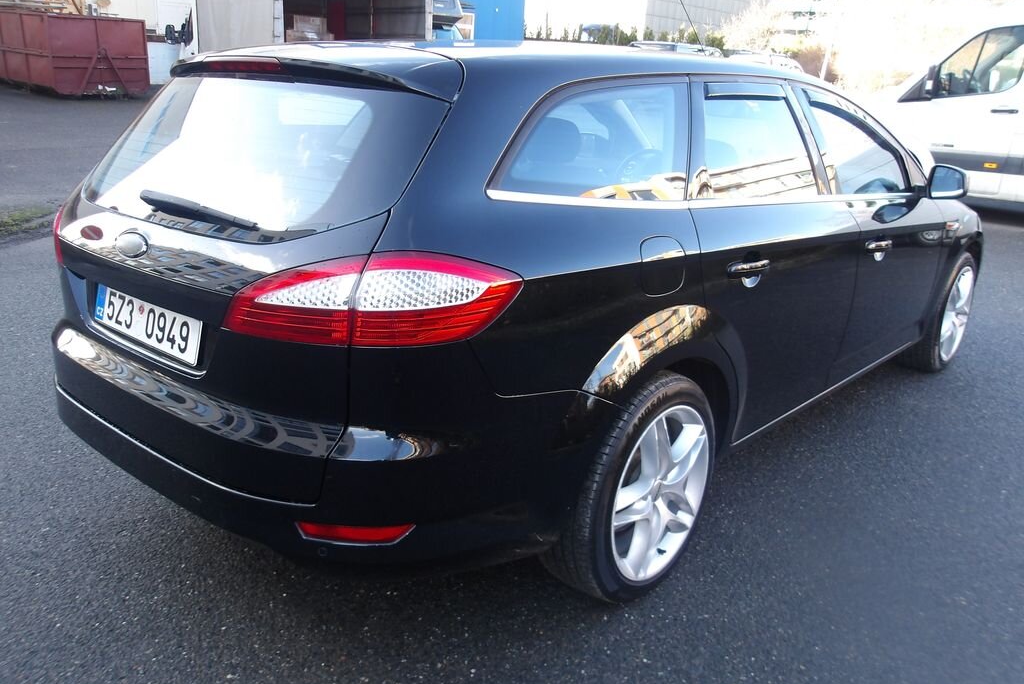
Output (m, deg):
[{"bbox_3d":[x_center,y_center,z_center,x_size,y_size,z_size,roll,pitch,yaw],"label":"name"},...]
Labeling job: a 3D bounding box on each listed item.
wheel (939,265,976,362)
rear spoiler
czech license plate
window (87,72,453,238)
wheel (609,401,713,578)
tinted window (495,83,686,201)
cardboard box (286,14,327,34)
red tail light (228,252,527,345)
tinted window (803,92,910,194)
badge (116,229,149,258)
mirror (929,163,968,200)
[{"bbox_3d":[2.304,-0.167,4.312,0.180,0.490,0.490,16,22,39],"label":"wheel"},{"bbox_3d":[-0.581,-0.685,2.038,1.240,0.120,0.260,16,22,40],"label":"rear spoiler"},{"bbox_3d":[-0.899,-0.057,1.954,0.520,0.110,0.015,16,9,39],"label":"czech license plate"},{"bbox_3d":[-0.724,-0.456,1.951,1.360,0.460,0.160,16,-13,40],"label":"window"},{"bbox_3d":[0.360,0.404,2.292,0.180,0.490,0.490,16,22,39],"label":"wheel"},{"bbox_3d":[0.208,-0.469,1.864,0.730,0.290,0.060,-11,1,-43],"label":"tinted window"},{"bbox_3d":[-3.276,-5.168,13.000,0.550,0.260,0.400,-8,20,-29],"label":"cardboard box"},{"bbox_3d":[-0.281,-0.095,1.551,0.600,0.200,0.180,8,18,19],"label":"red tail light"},{"bbox_3d":[1.322,-0.742,3.023,0.055,0.430,0.800,-13,2,44],"label":"tinted window"},{"bbox_3d":[-0.882,-0.225,1.847,0.150,0.066,0.020,16,-3,40],"label":"badge"},{"bbox_3d":[1.855,-0.677,3.401,0.140,0.165,0.195,-12,22,-38],"label":"mirror"}]

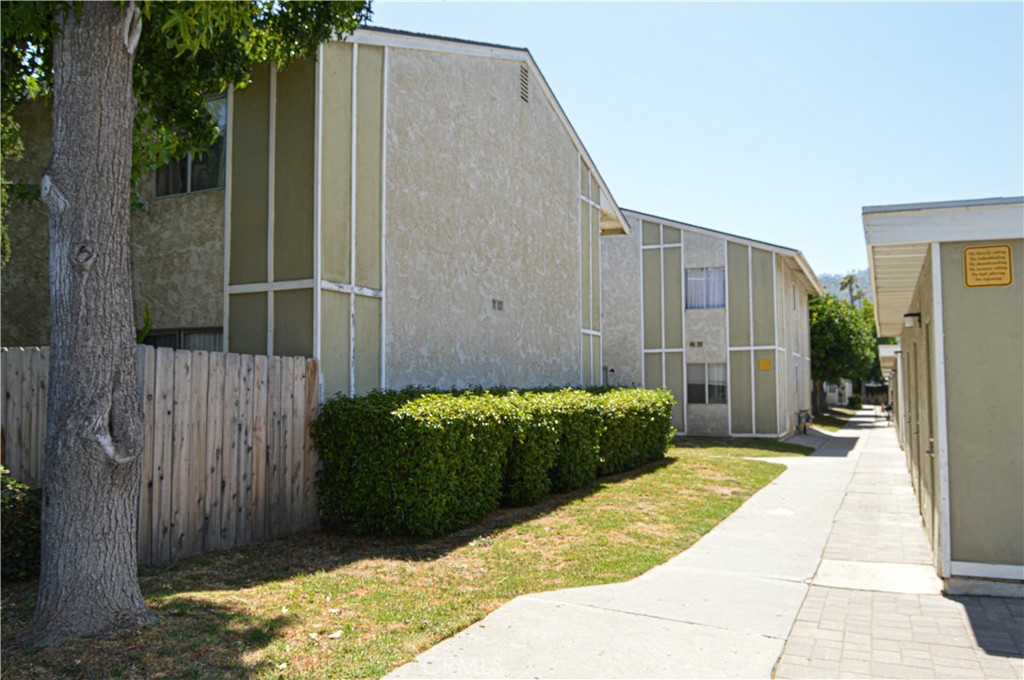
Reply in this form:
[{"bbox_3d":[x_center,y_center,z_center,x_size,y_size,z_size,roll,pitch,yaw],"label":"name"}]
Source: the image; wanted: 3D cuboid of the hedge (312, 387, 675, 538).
[{"bbox_3d":[0.612,1.596,12.507,1.420,1.400,9.800,-2,-4,26],"label":"hedge"}]

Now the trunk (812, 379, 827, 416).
[{"bbox_3d":[16.220,2.988,40.526,0.700,2.100,0.700,-2,-4,26],"label":"trunk"}]

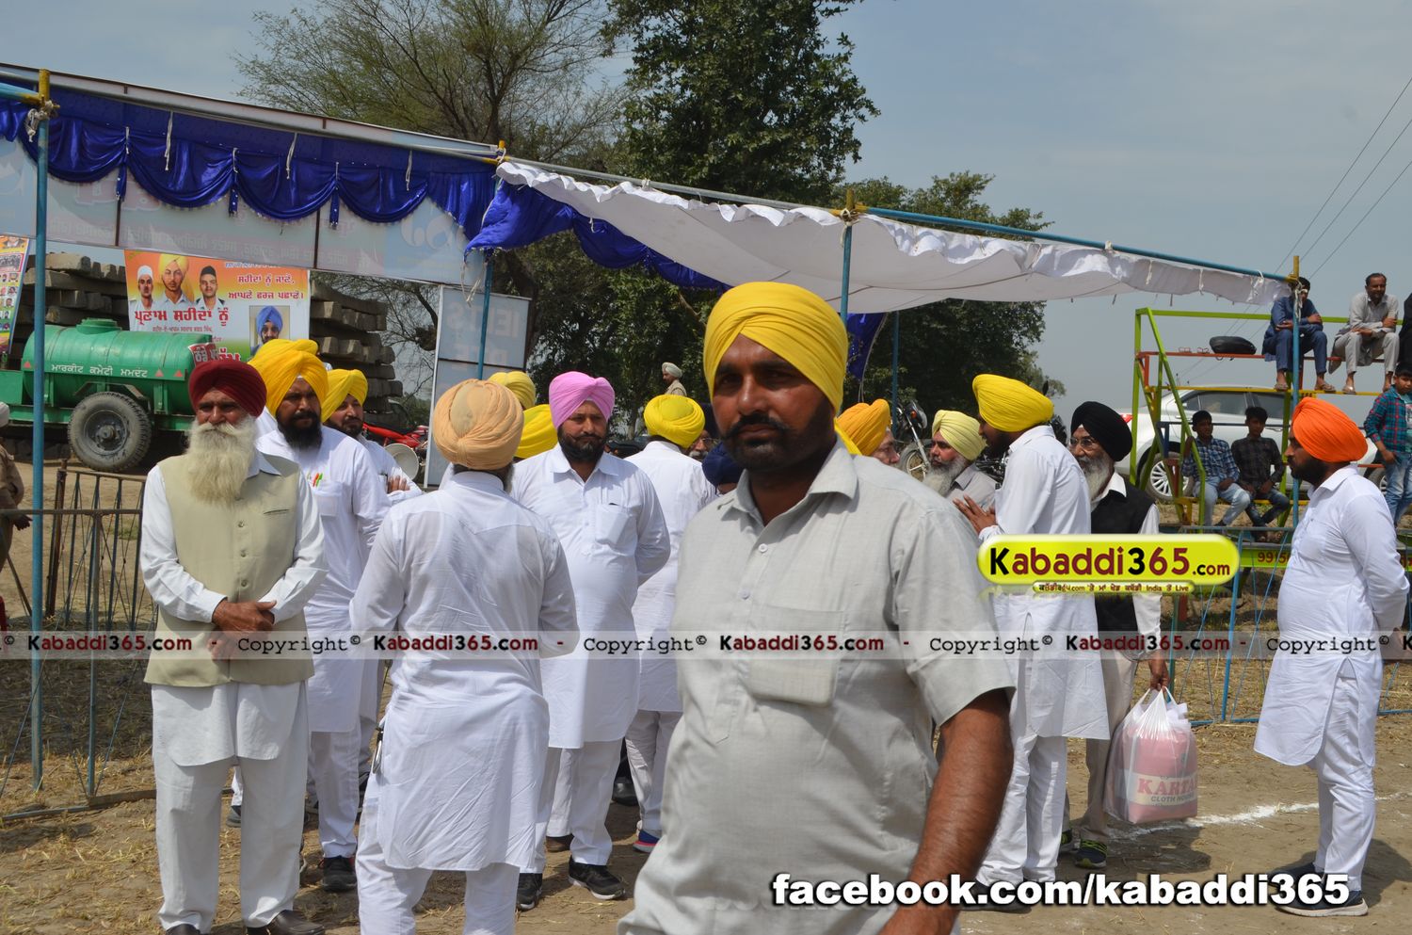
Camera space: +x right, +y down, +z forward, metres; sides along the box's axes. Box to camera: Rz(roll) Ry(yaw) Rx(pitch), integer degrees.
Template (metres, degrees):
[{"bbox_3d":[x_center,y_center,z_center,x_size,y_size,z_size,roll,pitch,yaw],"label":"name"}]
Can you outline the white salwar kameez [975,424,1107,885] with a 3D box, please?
[{"bbox_3d":[1.141,0.638,5.220,0.440,1.560,0.460,3,2,29],"label":"white salwar kameez"}]

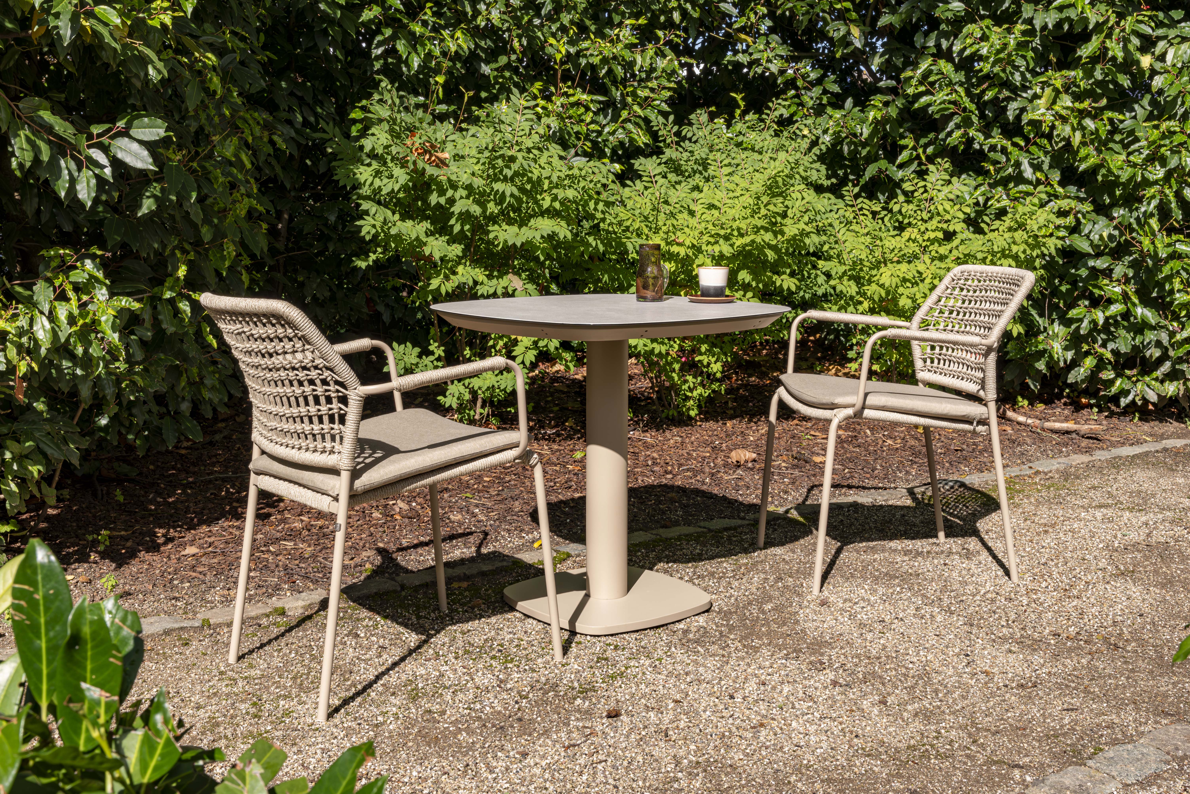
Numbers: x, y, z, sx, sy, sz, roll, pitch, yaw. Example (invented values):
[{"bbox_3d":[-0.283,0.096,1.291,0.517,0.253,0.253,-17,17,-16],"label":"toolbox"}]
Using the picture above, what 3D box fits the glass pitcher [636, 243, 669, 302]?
[{"bbox_3d":[0.152,-0.328,3.482,0.088,0.148,0.073,-2,9,-15],"label":"glass pitcher"}]

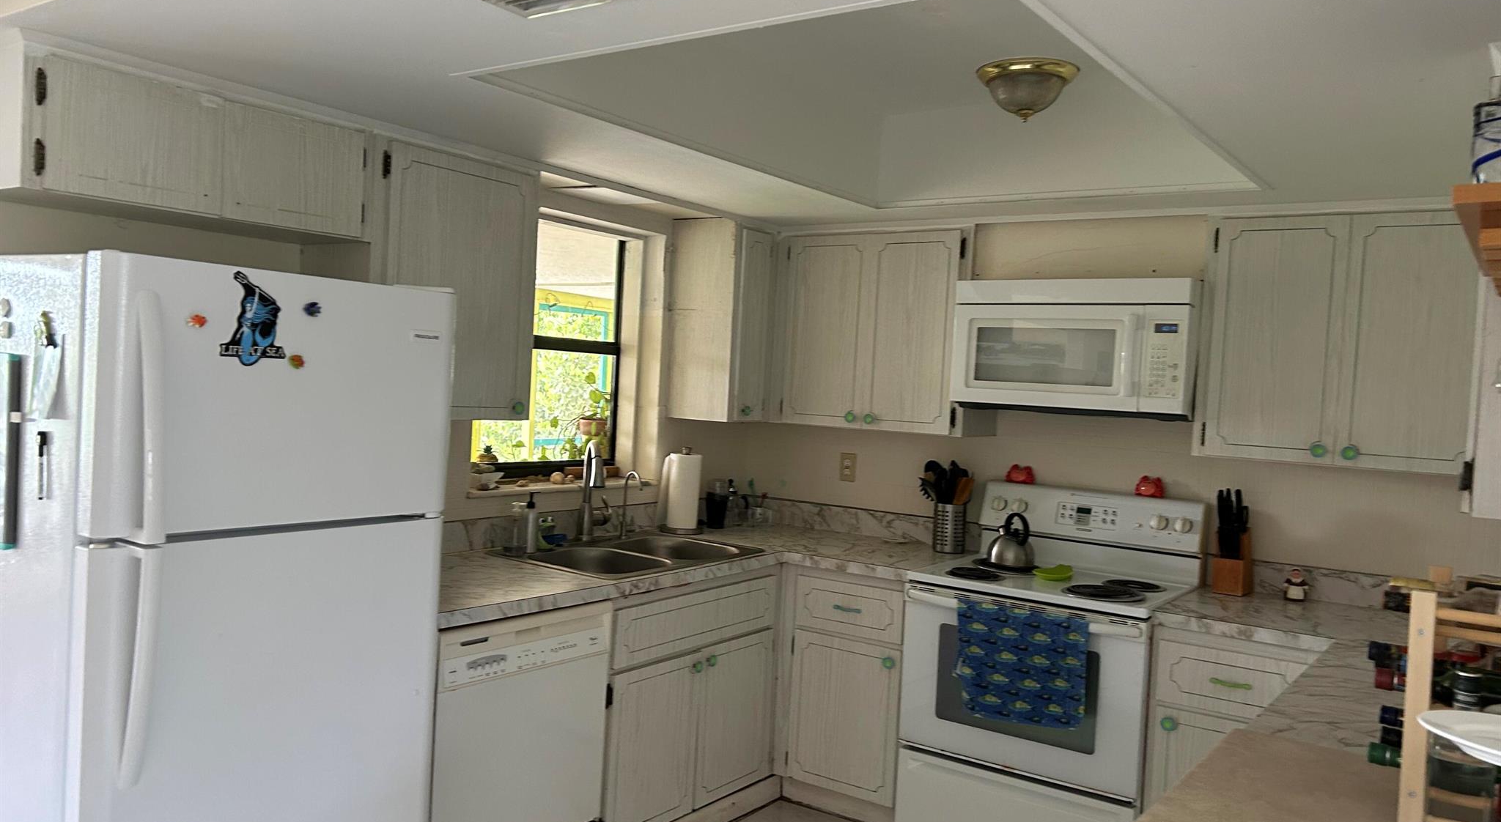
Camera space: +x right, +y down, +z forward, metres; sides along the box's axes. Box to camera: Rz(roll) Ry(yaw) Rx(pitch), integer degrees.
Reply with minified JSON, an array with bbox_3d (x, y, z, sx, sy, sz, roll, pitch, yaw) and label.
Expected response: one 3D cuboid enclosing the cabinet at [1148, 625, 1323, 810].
[{"bbox_3d":[1.472,1.054,3.316,0.447,0.856,0.630,4,2,36],"label":"cabinet"}]

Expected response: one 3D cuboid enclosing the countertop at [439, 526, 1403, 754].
[{"bbox_3d":[0.535,0.561,3.081,2.920,0.051,2.130,4,2,36],"label":"countertop"}]

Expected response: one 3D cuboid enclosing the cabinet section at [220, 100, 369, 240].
[{"bbox_3d":[-1.211,-0.569,2.748,0.368,0.260,0.368,4,2,35],"label":"cabinet section"}]

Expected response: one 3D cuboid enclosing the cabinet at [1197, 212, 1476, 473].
[{"bbox_3d":[1.738,-0.206,3.336,0.712,0.723,0.325,4,2,36],"label":"cabinet"}]

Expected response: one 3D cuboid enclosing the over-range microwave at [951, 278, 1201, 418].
[{"bbox_3d":[1.109,-0.204,3.725,0.760,0.424,0.425,4,2,36],"label":"over-range microwave"}]

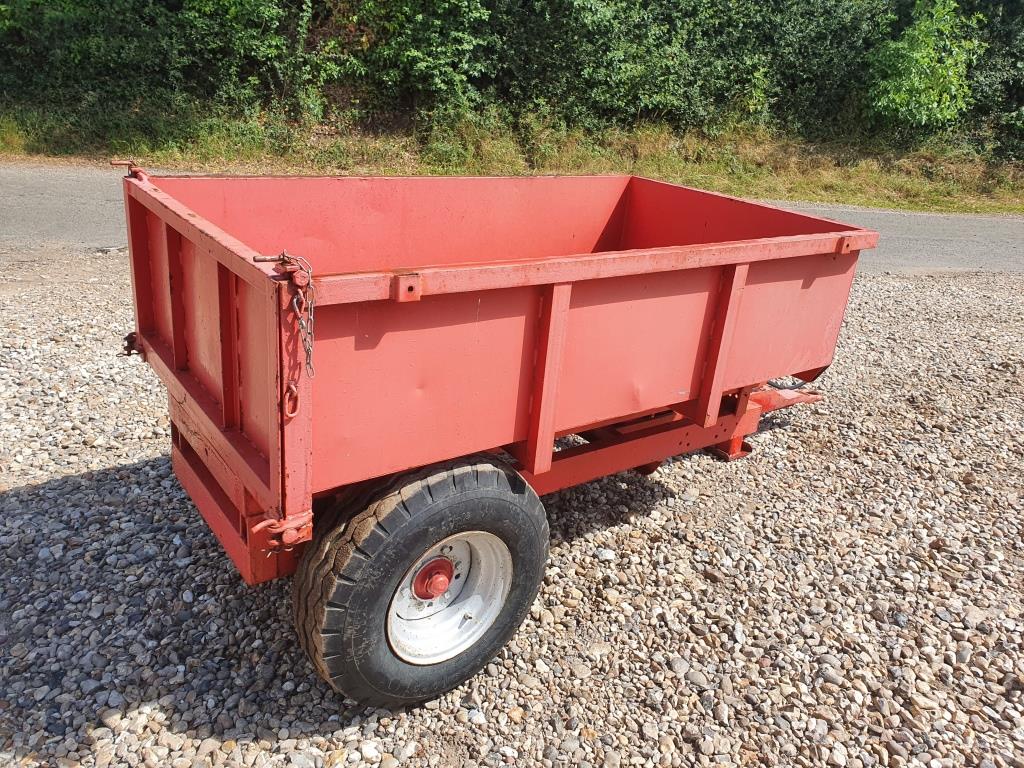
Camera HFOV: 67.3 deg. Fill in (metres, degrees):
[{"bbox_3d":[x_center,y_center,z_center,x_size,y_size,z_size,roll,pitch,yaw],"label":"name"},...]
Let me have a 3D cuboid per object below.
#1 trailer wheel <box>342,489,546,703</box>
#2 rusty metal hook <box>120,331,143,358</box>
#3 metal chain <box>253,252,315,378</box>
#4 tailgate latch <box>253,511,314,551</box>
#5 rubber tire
[{"bbox_3d":[-0.222,0.545,2.159,0.750,0.750,0.250,-14,29,-36],"label":"trailer wheel"},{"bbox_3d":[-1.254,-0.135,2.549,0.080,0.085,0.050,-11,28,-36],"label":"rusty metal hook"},{"bbox_3d":[-0.441,-0.133,1.491,0.110,0.250,0.075,-13,28,-35],"label":"metal chain"},{"bbox_3d":[-0.496,0.317,1.670,0.130,0.065,0.065,-13,28,-35],"label":"tailgate latch"},{"bbox_3d":[-0.231,0.540,2.170,0.765,0.765,0.270,-14,29,-36],"label":"rubber tire"}]

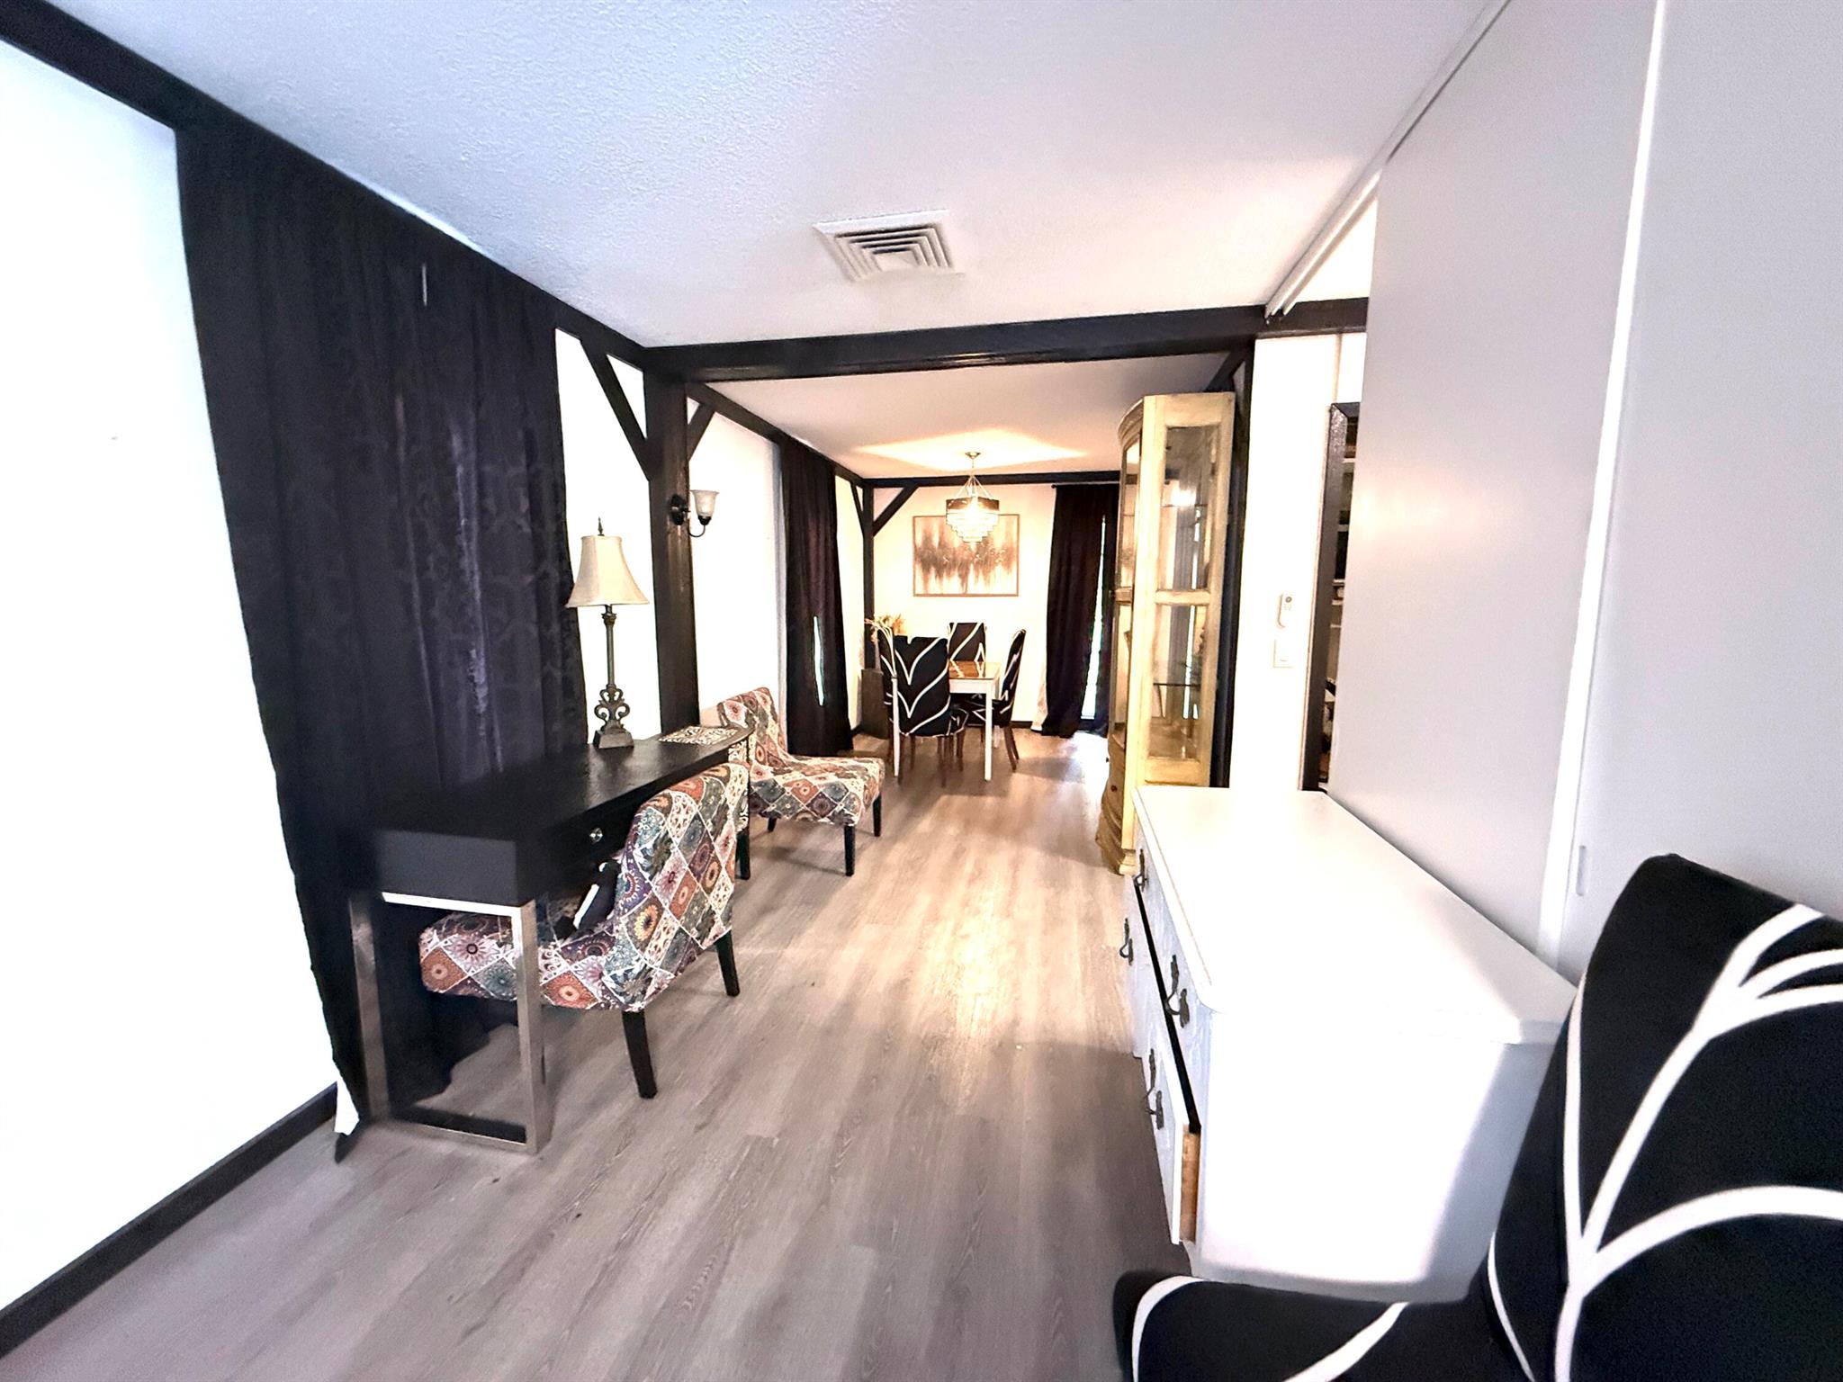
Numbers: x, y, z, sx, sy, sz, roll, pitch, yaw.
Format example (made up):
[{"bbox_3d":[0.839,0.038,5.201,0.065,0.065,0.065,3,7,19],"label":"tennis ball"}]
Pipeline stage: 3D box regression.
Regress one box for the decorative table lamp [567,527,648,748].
[{"bbox_3d":[-1.127,-0.204,2.711,0.299,0.816,0.299,-2,8,-11],"label":"decorative table lamp"}]

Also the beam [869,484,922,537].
[{"bbox_3d":[-0.270,-1.762,7.221,0.105,0.651,0.085,44,13,2],"label":"beam"}]

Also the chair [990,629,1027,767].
[{"bbox_3d":[0.465,0.057,5.722,0.612,1.043,0.462,2,8,10],"label":"chair"}]

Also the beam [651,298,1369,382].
[{"bbox_3d":[0.249,-1.416,3.069,2.870,0.106,0.211,1,8,10],"label":"beam"}]

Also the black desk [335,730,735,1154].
[{"bbox_3d":[-1.046,0.643,2.406,0.485,0.785,1.265,2,8,10],"label":"black desk"}]

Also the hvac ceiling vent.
[{"bbox_3d":[-0.081,-1.355,2.320,0.399,0.040,0.408,2,8,10],"label":"hvac ceiling vent"}]

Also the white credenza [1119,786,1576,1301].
[{"bbox_3d":[0.747,0.750,1.584,0.544,0.802,1.142,2,8,10],"label":"white credenza"}]

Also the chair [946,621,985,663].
[{"bbox_3d":[0.391,-0.086,6.826,0.456,1.047,0.612,1,8,10],"label":"chair"}]

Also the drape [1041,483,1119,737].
[{"bbox_3d":[1.487,-0.717,6.869,0.694,2.285,0.136,1,8,10],"label":"drape"}]

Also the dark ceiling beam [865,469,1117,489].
[{"bbox_3d":[0.763,-1.975,7.013,2.570,0.090,0.090,2,8,10],"label":"dark ceiling beam"}]

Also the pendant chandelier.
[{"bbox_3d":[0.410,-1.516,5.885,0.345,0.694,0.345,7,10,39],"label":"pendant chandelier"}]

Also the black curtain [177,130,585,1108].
[{"bbox_3d":[-1.329,-0.068,2.160,0.184,2.285,1.115,1,8,10],"label":"black curtain"}]

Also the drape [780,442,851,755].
[{"bbox_3d":[-0.741,-0.513,5.431,0.150,2.271,1.360,1,8,10],"label":"drape"}]

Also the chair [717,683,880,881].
[{"bbox_3d":[-0.616,0.429,3.874,0.721,0.823,0.626,1,8,10],"label":"chair"}]

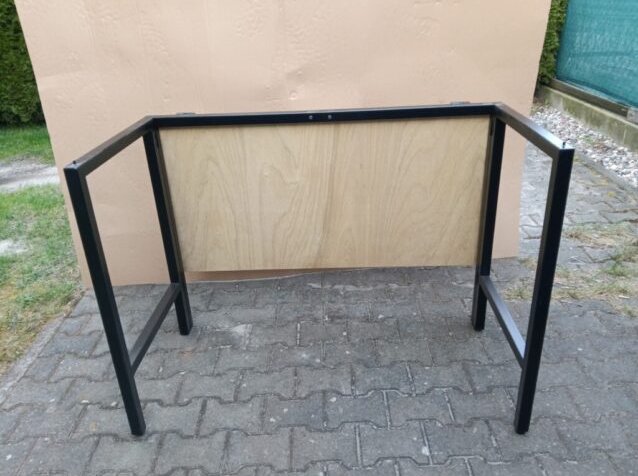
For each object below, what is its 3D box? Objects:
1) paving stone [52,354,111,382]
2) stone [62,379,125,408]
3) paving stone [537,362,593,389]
[{"bbox_3d":[-0.879,0.510,1.889,0.197,0.065,0.160,-3,25,1],"label":"paving stone"},{"bbox_3d":[-0.780,0.564,1.757,0.198,0.060,0.160,-3,26,1],"label":"stone"},{"bbox_3d":[0.818,0.492,1.737,0.198,0.060,0.160,-3,26,1],"label":"paving stone"}]

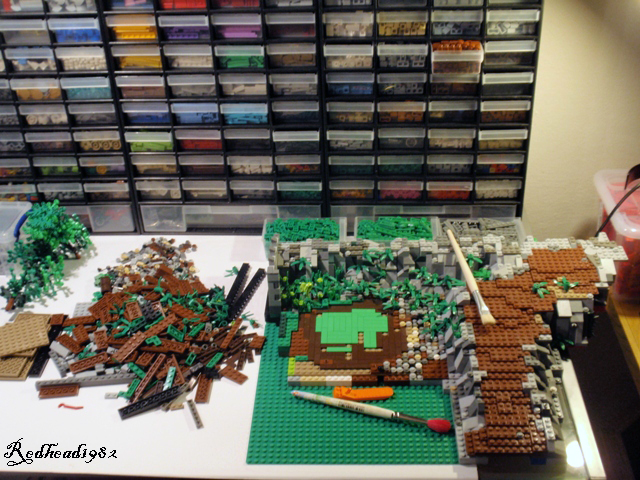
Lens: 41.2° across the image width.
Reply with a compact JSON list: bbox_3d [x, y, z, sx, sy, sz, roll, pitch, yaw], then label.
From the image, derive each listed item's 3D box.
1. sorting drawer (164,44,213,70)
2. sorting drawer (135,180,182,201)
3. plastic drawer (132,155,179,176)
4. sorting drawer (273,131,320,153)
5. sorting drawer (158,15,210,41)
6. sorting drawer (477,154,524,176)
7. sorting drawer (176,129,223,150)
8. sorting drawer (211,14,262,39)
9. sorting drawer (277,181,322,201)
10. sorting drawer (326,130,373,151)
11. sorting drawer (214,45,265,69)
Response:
[{"bbox_3d":[-0.181,-0.295,1.268,0.069,0.037,0.137,0,33,4],"label":"sorting drawer"},{"bbox_3d":[-0.249,-0.113,1.400,0.070,0.037,0.138,0,32,4],"label":"sorting drawer"},{"bbox_3d":[-0.251,-0.149,1.376,0.068,0.038,0.135,0,33,4],"label":"plastic drawer"},{"bbox_3d":[-0.031,-0.184,1.334,0.069,0.037,0.134,0,33,5],"label":"sorting drawer"},{"bbox_3d":[-0.183,-0.331,1.243,0.069,0.037,0.137,0,33,4],"label":"sorting drawer"},{"bbox_3d":[0.275,-0.148,1.335,0.070,0.039,0.138,0,32,4],"label":"sorting drawer"},{"bbox_3d":[-0.177,-0.186,1.341,0.069,0.037,0.137,0,33,4],"label":"sorting drawer"},{"bbox_3d":[-0.112,-0.335,1.248,0.070,0.039,0.138,0,32,4],"label":"sorting drawer"},{"bbox_3d":[-0.027,-0.110,1.378,0.070,0.039,0.138,0,32,4],"label":"sorting drawer"},{"bbox_3d":[0.050,-0.185,1.330,0.070,0.037,0.138,0,32,4],"label":"sorting drawer"},{"bbox_3d":[-0.107,-0.295,1.262,0.069,0.037,0.137,0,33,4],"label":"sorting drawer"}]

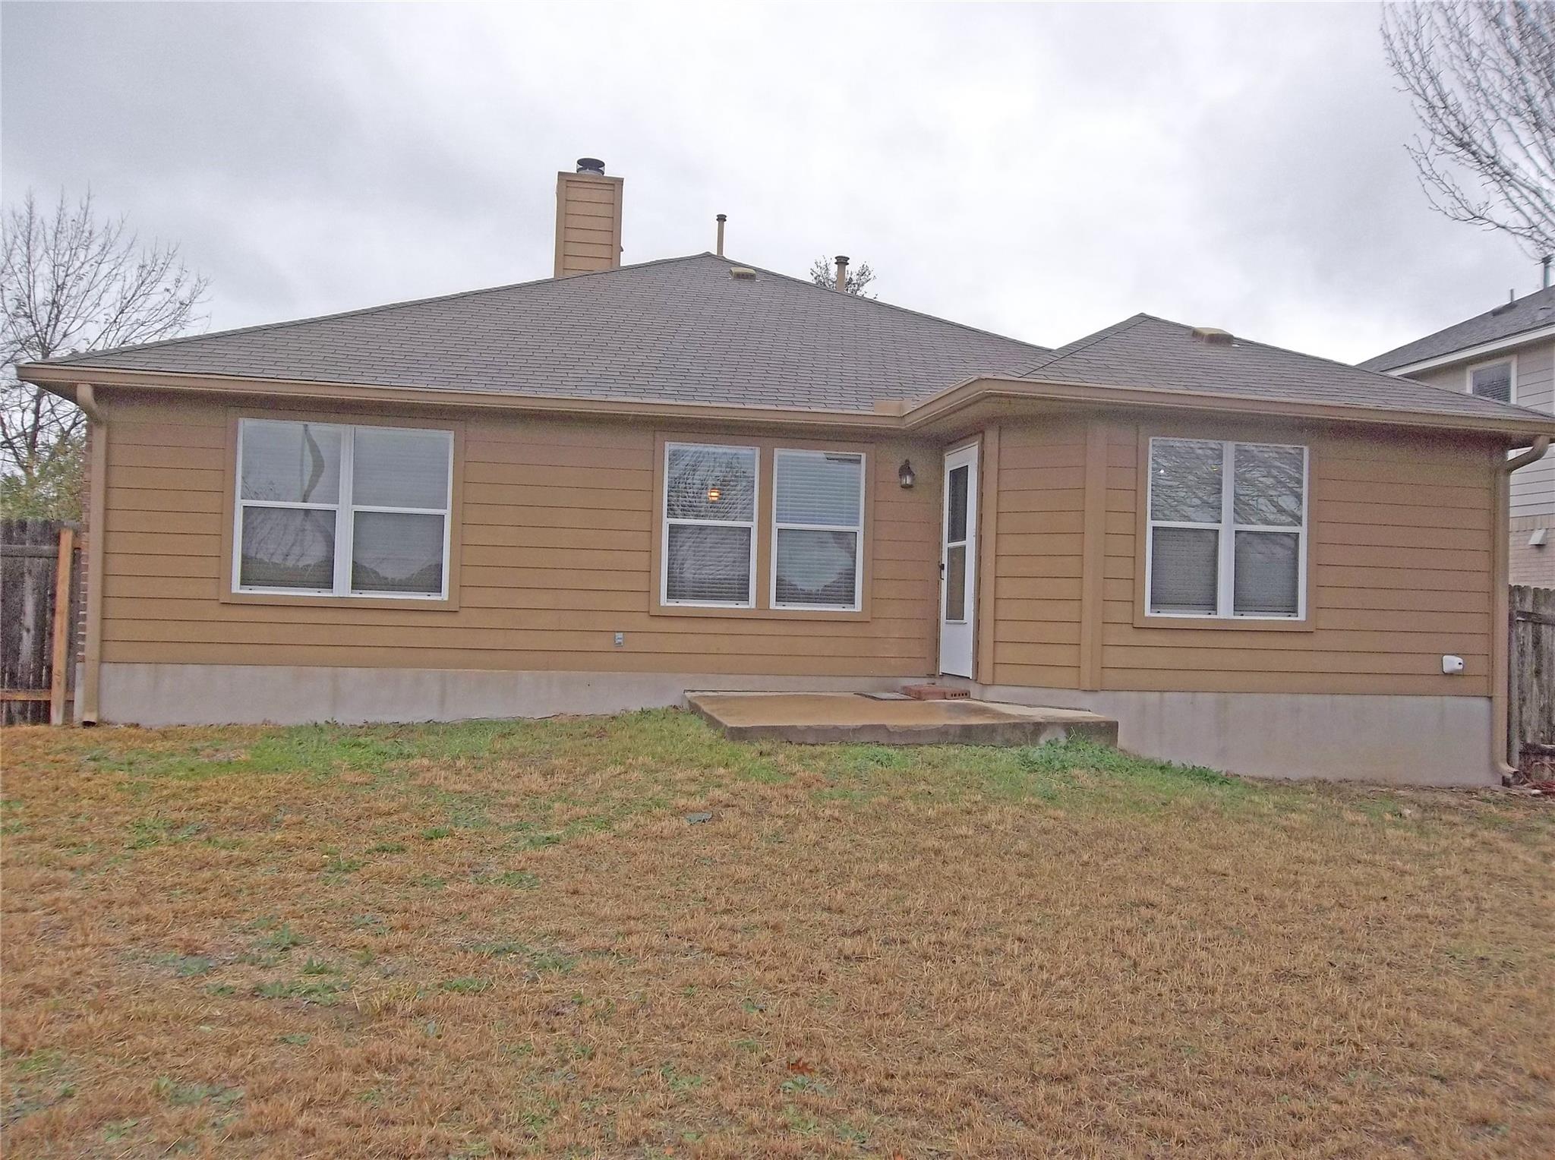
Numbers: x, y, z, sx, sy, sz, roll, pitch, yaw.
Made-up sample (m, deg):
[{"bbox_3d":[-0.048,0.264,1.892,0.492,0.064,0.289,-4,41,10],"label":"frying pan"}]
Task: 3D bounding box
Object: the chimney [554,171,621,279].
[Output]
[{"bbox_3d":[-2.569,-4.552,16.368,0.860,1.592,0.824,2,-2,-12],"label":"chimney"}]

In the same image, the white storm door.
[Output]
[{"bbox_3d":[1.660,-0.156,11.073,0.064,2.090,0.860,2,-2,-12],"label":"white storm door"}]

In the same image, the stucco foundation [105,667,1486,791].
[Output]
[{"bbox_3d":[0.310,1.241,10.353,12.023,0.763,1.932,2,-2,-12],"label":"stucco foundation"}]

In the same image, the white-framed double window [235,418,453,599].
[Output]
[{"bbox_3d":[-3.738,-0.600,10.472,1.771,1.484,0.091,2,-2,-12],"label":"white-framed double window"}]

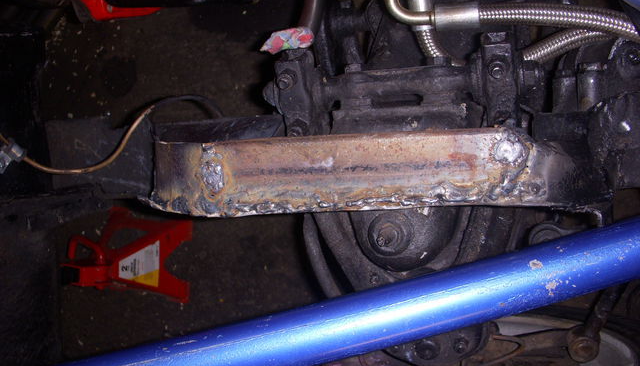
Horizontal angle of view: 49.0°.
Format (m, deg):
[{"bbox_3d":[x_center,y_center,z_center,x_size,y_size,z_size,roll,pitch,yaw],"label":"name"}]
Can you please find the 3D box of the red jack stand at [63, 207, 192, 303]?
[{"bbox_3d":[-0.373,0.146,1.267,0.182,0.280,0.168,5,91,13],"label":"red jack stand"}]

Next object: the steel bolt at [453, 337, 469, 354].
[{"bbox_3d":[0.162,0.187,0.810,0.017,0.016,0.017,2,111,5],"label":"steel bolt"}]

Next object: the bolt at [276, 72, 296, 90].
[{"bbox_3d":[-0.040,-0.122,0.840,0.021,0.020,0.021,2,111,5],"label":"bolt"}]

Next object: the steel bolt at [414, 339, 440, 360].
[{"bbox_3d":[0.124,0.192,0.810,0.026,0.016,0.027,2,111,5],"label":"steel bolt"}]

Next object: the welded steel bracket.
[{"bbox_3d":[0.047,-0.011,0.765,0.490,0.070,0.085,-1,90,13],"label":"welded steel bracket"}]

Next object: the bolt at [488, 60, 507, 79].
[{"bbox_3d":[0.205,-0.131,0.810,0.020,0.020,0.020,2,111,5],"label":"bolt"}]

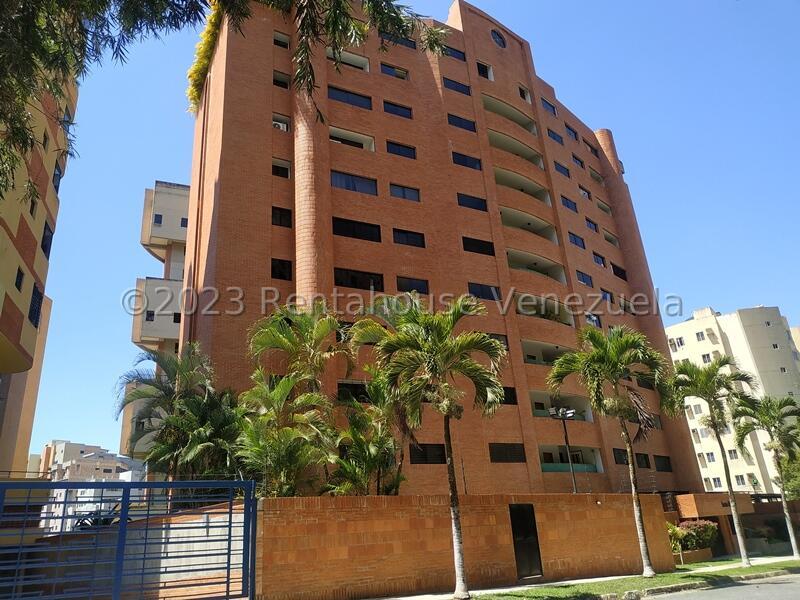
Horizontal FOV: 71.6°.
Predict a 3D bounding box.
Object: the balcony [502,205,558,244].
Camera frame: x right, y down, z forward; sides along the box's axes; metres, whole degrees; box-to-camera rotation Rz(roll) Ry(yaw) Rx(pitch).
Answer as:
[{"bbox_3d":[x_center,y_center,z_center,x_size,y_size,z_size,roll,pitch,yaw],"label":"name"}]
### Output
[{"bbox_3d":[8.127,-4.529,36.192,5.435,1.508,1.500,11,-26,-35],"label":"balcony"}]

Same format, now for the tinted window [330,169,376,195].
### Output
[{"bbox_3d":[-2.363,-6.034,28.831,2.593,0.954,0.200,7,-24,-26],"label":"tinted window"}]

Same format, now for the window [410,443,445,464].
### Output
[{"bbox_3d":[1.251,7.014,25.146,1.826,0.814,0.200,7,-24,-26],"label":"window"}]

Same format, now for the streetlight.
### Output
[{"bbox_3d":[5.832,5.070,18.878,1.050,2.881,0.450,5,-23,-23],"label":"streetlight"}]

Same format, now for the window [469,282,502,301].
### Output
[{"bbox_3d":[4.630,-0.422,30.287,2.150,0.920,0.150,8,-24,-30],"label":"window"}]

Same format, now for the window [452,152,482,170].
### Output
[{"bbox_3d":[4.025,-8.208,32.944,2.086,0.821,0.150,7,-24,-27],"label":"window"}]

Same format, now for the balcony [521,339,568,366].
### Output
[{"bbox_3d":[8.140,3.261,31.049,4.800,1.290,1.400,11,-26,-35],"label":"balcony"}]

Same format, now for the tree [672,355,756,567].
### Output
[{"bbox_3d":[12.957,6.084,21.491,3.100,7.700,3.100,-16,-24,27],"label":"tree"}]

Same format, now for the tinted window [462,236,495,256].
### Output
[{"bbox_3d":[4.567,-3.044,32.066,2.163,0.829,0.150,8,-24,-28],"label":"tinted window"}]

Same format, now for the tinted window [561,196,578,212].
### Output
[{"bbox_3d":[11.830,-6.665,38.776,1.825,0.709,0.120,14,-28,-39],"label":"tinted window"}]

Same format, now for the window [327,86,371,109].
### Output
[{"bbox_3d":[-2.774,-11.396,31.308,2.636,0.948,0.150,6,-23,-26],"label":"window"}]

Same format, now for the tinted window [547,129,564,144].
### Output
[{"bbox_3d":[11.295,-11.796,40.208,1.887,0.701,0.150,15,-28,-40],"label":"tinted window"}]

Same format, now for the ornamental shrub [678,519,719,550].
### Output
[{"bbox_3d":[13.038,10.242,24.228,1.800,1.350,1.100,8,-24,-29],"label":"ornamental shrub"}]

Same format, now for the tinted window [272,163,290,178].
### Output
[{"bbox_3d":[-5.954,-6.516,27.805,0.959,0.853,0.150,9,-24,-31],"label":"tinted window"}]

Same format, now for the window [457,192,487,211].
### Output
[{"bbox_3d":[4.116,-5.460,31.428,2.018,0.800,0.200,7,-24,-26],"label":"window"}]

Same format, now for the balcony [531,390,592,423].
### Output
[{"bbox_3d":[8.953,6.251,31.988,5.435,1.508,1.500,11,-26,-35],"label":"balcony"}]

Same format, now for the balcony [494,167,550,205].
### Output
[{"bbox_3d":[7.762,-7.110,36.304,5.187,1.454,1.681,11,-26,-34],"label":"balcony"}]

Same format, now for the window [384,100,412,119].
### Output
[{"bbox_3d":[-0.120,-10.893,32.076,1.826,0.814,0.200,7,-24,-26],"label":"window"}]

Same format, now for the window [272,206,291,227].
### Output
[{"bbox_3d":[-5.652,-3.908,26.483,0.951,0.990,0.200,8,-24,-28],"label":"window"}]

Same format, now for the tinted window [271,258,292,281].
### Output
[{"bbox_3d":[-5.666,-1.418,26.443,0.980,1.016,0.150,7,-24,-27],"label":"tinted window"}]

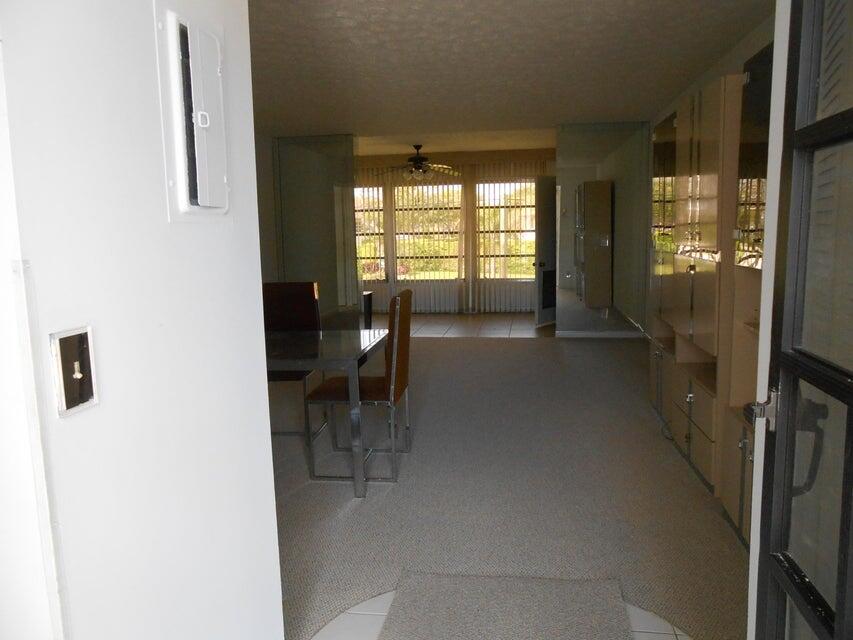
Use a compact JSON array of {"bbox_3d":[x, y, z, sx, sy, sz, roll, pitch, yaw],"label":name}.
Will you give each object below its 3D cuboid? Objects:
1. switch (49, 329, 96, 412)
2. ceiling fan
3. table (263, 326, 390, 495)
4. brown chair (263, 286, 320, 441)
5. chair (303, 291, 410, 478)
[{"bbox_3d":[-0.553,0.081,1.027,0.013,0.131,0.090,0,8,8],"label":"switch"},{"bbox_3d":[-0.110,-2.223,9.054,1.270,0.475,1.270,0,8,8],"label":"ceiling fan"},{"bbox_3d":[-1.037,0.478,3.751,1.580,0.698,1.022,0,8,8],"label":"table"},{"bbox_3d":[-0.991,0.254,4.360,0.508,0.982,0.495,0,8,8],"label":"brown chair"},{"bbox_3d":[-0.351,0.341,3.581,0.527,0.983,0.510,0,8,8],"label":"chair"}]

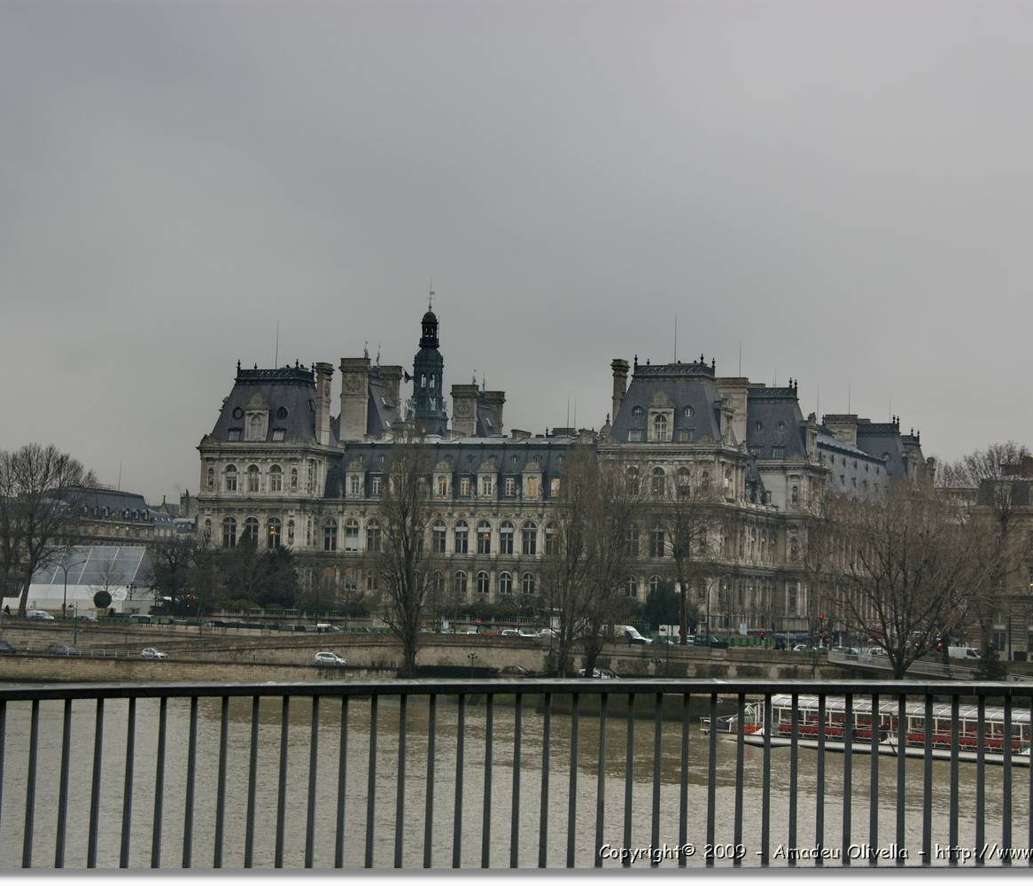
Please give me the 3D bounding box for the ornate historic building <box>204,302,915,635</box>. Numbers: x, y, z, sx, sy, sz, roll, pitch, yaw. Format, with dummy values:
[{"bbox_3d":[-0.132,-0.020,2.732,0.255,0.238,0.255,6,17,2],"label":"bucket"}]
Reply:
[{"bbox_3d":[17.975,3.978,427.756,88.000,58.000,138.000,0,-4,23],"label":"ornate historic building"}]

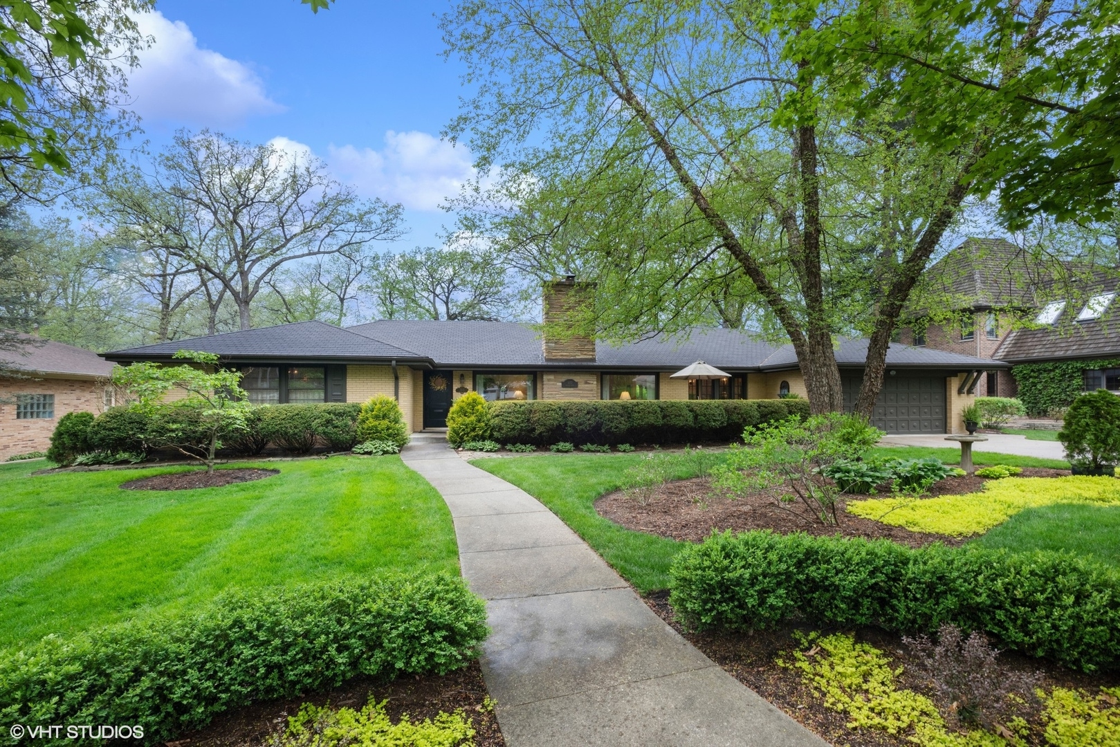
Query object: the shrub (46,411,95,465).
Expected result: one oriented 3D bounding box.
[{"bbox_3d":[-12.402,1.635,13.400,1.000,1.385,1.000,0,-2,-10],"label":"shrub"}]

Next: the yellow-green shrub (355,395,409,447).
[{"bbox_3d":[-5.037,1.371,15.000,1.470,1.576,1.450,0,-2,-10],"label":"yellow-green shrub"}]

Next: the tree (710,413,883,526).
[{"bbox_3d":[3.197,1.304,7.200,2.200,1.520,1.950,0,-1,0],"label":"tree"}]

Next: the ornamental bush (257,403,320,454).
[{"bbox_3d":[-7.424,1.511,14.500,1.600,1.367,1.420,0,-2,-10],"label":"ornamental bush"}]

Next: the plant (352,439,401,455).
[{"bbox_3d":[-4.829,1.937,13.900,1.150,0.360,0.800,0,-2,-10],"label":"plant"}]

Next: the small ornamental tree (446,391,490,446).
[{"bbox_3d":[-2.952,1.420,17.000,1.400,1.750,1.350,0,-1,0],"label":"small ornamental tree"}]

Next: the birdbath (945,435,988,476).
[{"bbox_3d":[8.451,1.692,11.000,0.700,0.760,0.700,0,-1,0],"label":"birdbath"}]

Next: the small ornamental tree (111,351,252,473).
[{"bbox_3d":[-8.117,0.830,11.400,2.650,2.630,2.350,0,-1,0],"label":"small ornamental tree"}]

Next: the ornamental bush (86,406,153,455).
[{"bbox_3d":[-11.638,1.511,14.000,1.420,1.308,1.380,0,-2,-10],"label":"ornamental bush"}]

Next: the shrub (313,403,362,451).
[{"bbox_3d":[-6.182,1.506,14.800,1.380,1.371,1.350,0,-2,-10],"label":"shrub"}]

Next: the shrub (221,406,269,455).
[{"bbox_3d":[-8.825,1.604,14.800,1.300,1.350,1.250,0,-1,0],"label":"shrub"}]

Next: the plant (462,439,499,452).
[{"bbox_3d":[-2.333,2.115,15.500,1.050,0.310,0.750,0,-1,0],"label":"plant"}]

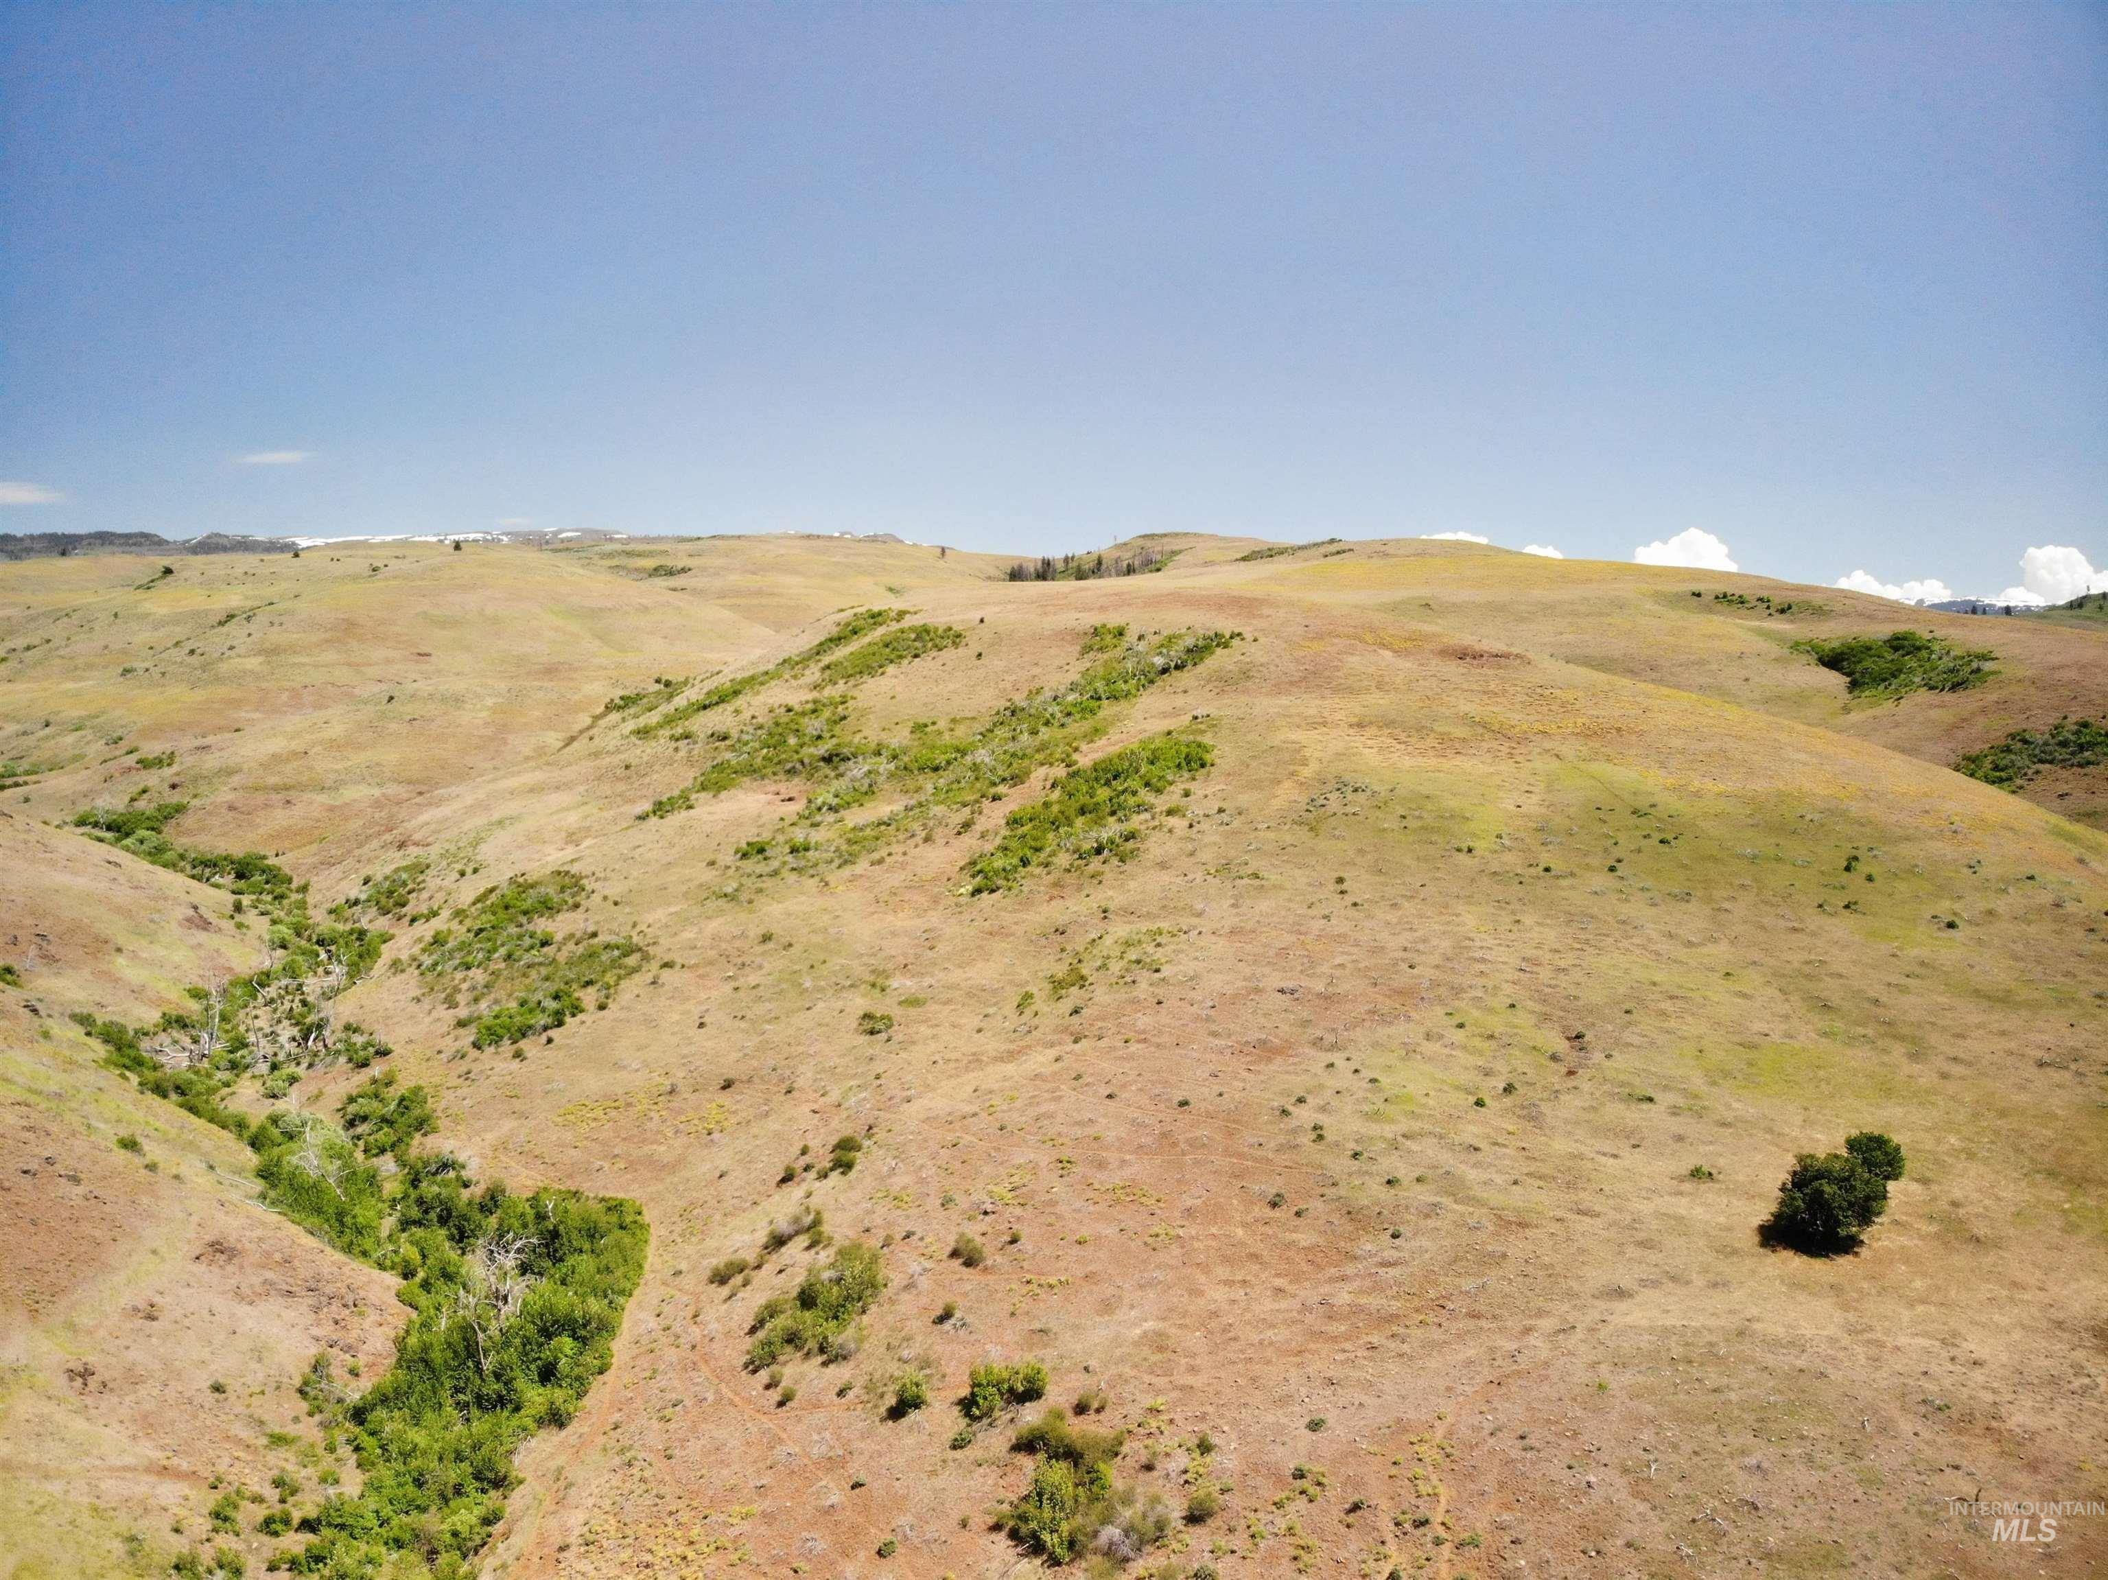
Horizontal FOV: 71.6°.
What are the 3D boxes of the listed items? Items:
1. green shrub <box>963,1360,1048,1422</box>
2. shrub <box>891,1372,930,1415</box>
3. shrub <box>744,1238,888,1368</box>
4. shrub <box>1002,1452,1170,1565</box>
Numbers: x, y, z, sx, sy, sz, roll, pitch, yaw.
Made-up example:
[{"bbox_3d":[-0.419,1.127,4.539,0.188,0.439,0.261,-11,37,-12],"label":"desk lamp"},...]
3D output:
[{"bbox_3d":[-2.120,26.650,64.920,3.730,1.800,2.420,0,8,0],"label":"green shrub"},{"bbox_3d":[-6.460,27.380,66.400,1.530,1.500,1.290,0,8,0],"label":"shrub"},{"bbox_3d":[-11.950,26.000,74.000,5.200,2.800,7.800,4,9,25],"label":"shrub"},{"bbox_3d":[1.280,27.700,56.580,6.310,2.500,4.040,0,8,0],"label":"shrub"}]

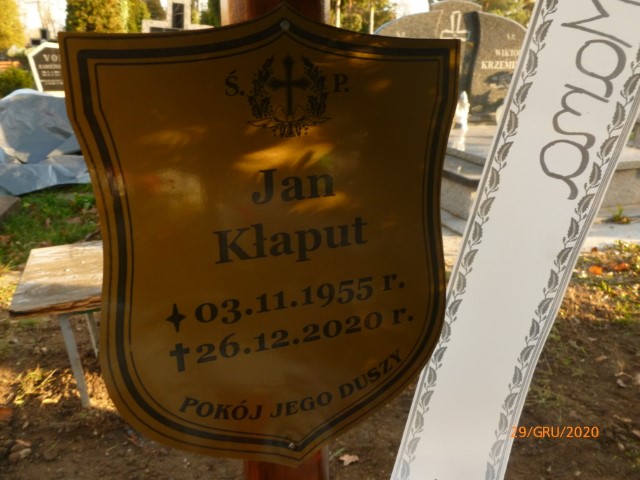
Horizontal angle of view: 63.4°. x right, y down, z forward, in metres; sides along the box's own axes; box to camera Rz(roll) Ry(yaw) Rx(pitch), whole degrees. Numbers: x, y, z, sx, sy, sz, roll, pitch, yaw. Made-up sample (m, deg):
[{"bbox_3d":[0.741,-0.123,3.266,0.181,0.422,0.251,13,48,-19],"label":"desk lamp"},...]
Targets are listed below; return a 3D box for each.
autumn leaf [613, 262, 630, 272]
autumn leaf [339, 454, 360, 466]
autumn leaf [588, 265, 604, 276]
[{"bbox_3d":[1.611,0.147,2.763,0.074,0.025,0.060,12,23,30],"label":"autumn leaf"},{"bbox_3d":[0.084,0.626,1.470,0.060,0.013,0.035,1,20,4],"label":"autumn leaf"},{"bbox_3d":[1.456,0.160,2.728,0.068,0.025,0.065,11,23,28],"label":"autumn leaf"}]

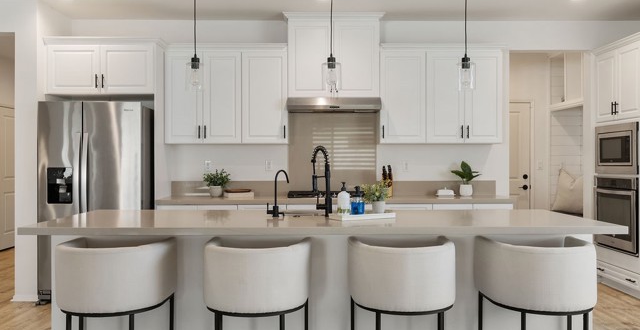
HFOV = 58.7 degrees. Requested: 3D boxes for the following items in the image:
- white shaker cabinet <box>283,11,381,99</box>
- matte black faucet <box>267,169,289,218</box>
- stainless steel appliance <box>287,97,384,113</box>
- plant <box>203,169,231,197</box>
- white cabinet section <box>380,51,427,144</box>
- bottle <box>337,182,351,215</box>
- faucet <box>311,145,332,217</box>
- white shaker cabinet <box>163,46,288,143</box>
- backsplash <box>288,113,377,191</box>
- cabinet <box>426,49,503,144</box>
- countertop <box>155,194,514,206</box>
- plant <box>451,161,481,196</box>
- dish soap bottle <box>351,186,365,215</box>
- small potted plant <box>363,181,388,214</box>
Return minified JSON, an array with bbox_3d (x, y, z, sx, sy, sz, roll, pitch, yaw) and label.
[{"bbox_3d":[0.136,-1.080,5.763,0.994,0.829,0.385,0,0,-1],"label":"white shaker cabinet"},{"bbox_3d":[-0.262,0.186,3.700,0.095,0.303,0.160,0,0,38],"label":"matte black faucet"},{"bbox_3d":[0.137,-0.593,5.680,0.910,0.135,0.480,0,0,-1],"label":"stainless steel appliance"},{"bbox_3d":[-1.039,0.185,5.742,0.278,0.284,0.260,0,0,-1],"label":"plant"},{"bbox_3d":[0.820,-0.672,5.755,0.452,0.930,0.340,0,0,0],"label":"white cabinet section"},{"bbox_3d":[0.154,0.217,3.610,0.080,0.213,0.075,0,0,-1],"label":"bottle"},{"bbox_3d":[-0.016,0.107,3.860,0.110,0.470,0.250,0,1,-26],"label":"faucet"},{"bbox_3d":[-0.921,-0.695,5.745,1.215,0.973,0.385,0,0,-1],"label":"white shaker cabinet"},{"bbox_3d":[0.132,-0.109,5.952,0.923,0.870,0.022,0,0,-1],"label":"backsplash"},{"bbox_3d":[1.429,-0.688,5.797,0.747,0.958,0.375,0,0,-1],"label":"cabinet"},{"bbox_3d":[0.134,0.350,5.647,3.336,0.044,0.640,0,0,-1],"label":"countertop"},{"bbox_3d":[1.465,0.142,5.720,0.300,0.350,0.240,0,0,-1],"label":"plant"},{"bbox_3d":[0.241,0.230,3.610,0.085,0.190,0.080,0,0,14],"label":"dish soap bottle"},{"bbox_3d":[0.365,0.220,3.770,0.175,0.209,0.170,0,0,-1],"label":"small potted plant"}]

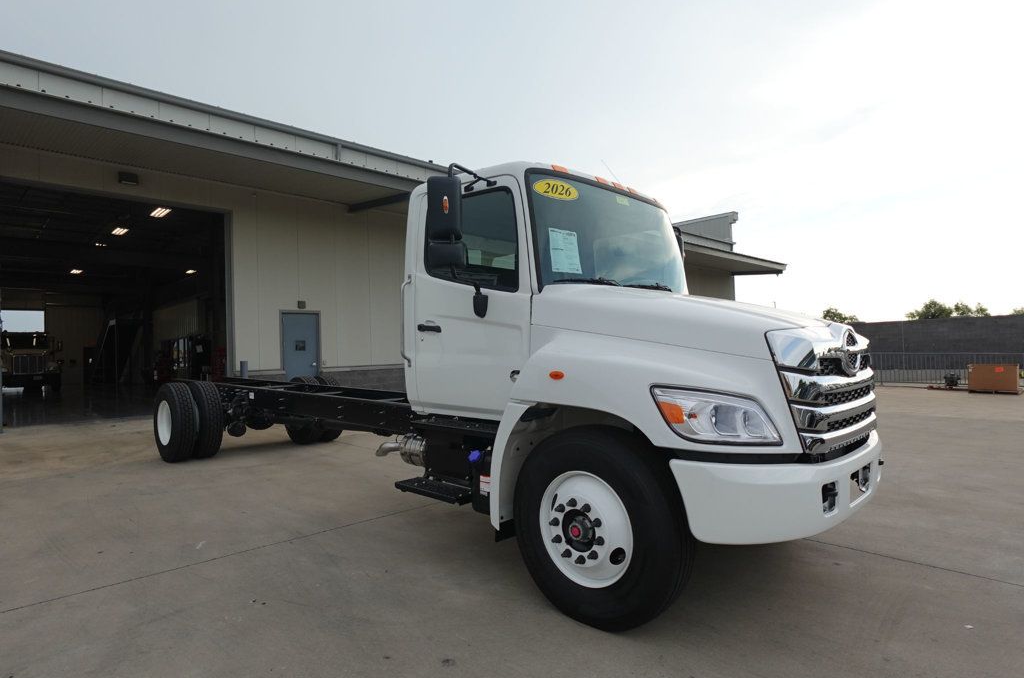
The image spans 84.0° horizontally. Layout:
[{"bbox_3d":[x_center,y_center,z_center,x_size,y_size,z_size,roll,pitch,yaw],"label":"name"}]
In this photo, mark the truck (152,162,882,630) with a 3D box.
[{"bbox_3d":[-1.871,0.233,6.713,10.500,2.750,2.800,-2,-2,43],"label":"truck"}]

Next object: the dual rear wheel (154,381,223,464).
[{"bbox_3d":[-4.480,1.131,7.867,1.020,1.020,0.600,-2,-2,43],"label":"dual rear wheel"}]

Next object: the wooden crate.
[{"bbox_3d":[13.734,1.135,16.215,1.080,0.830,0.650,-3,-2,44],"label":"wooden crate"}]

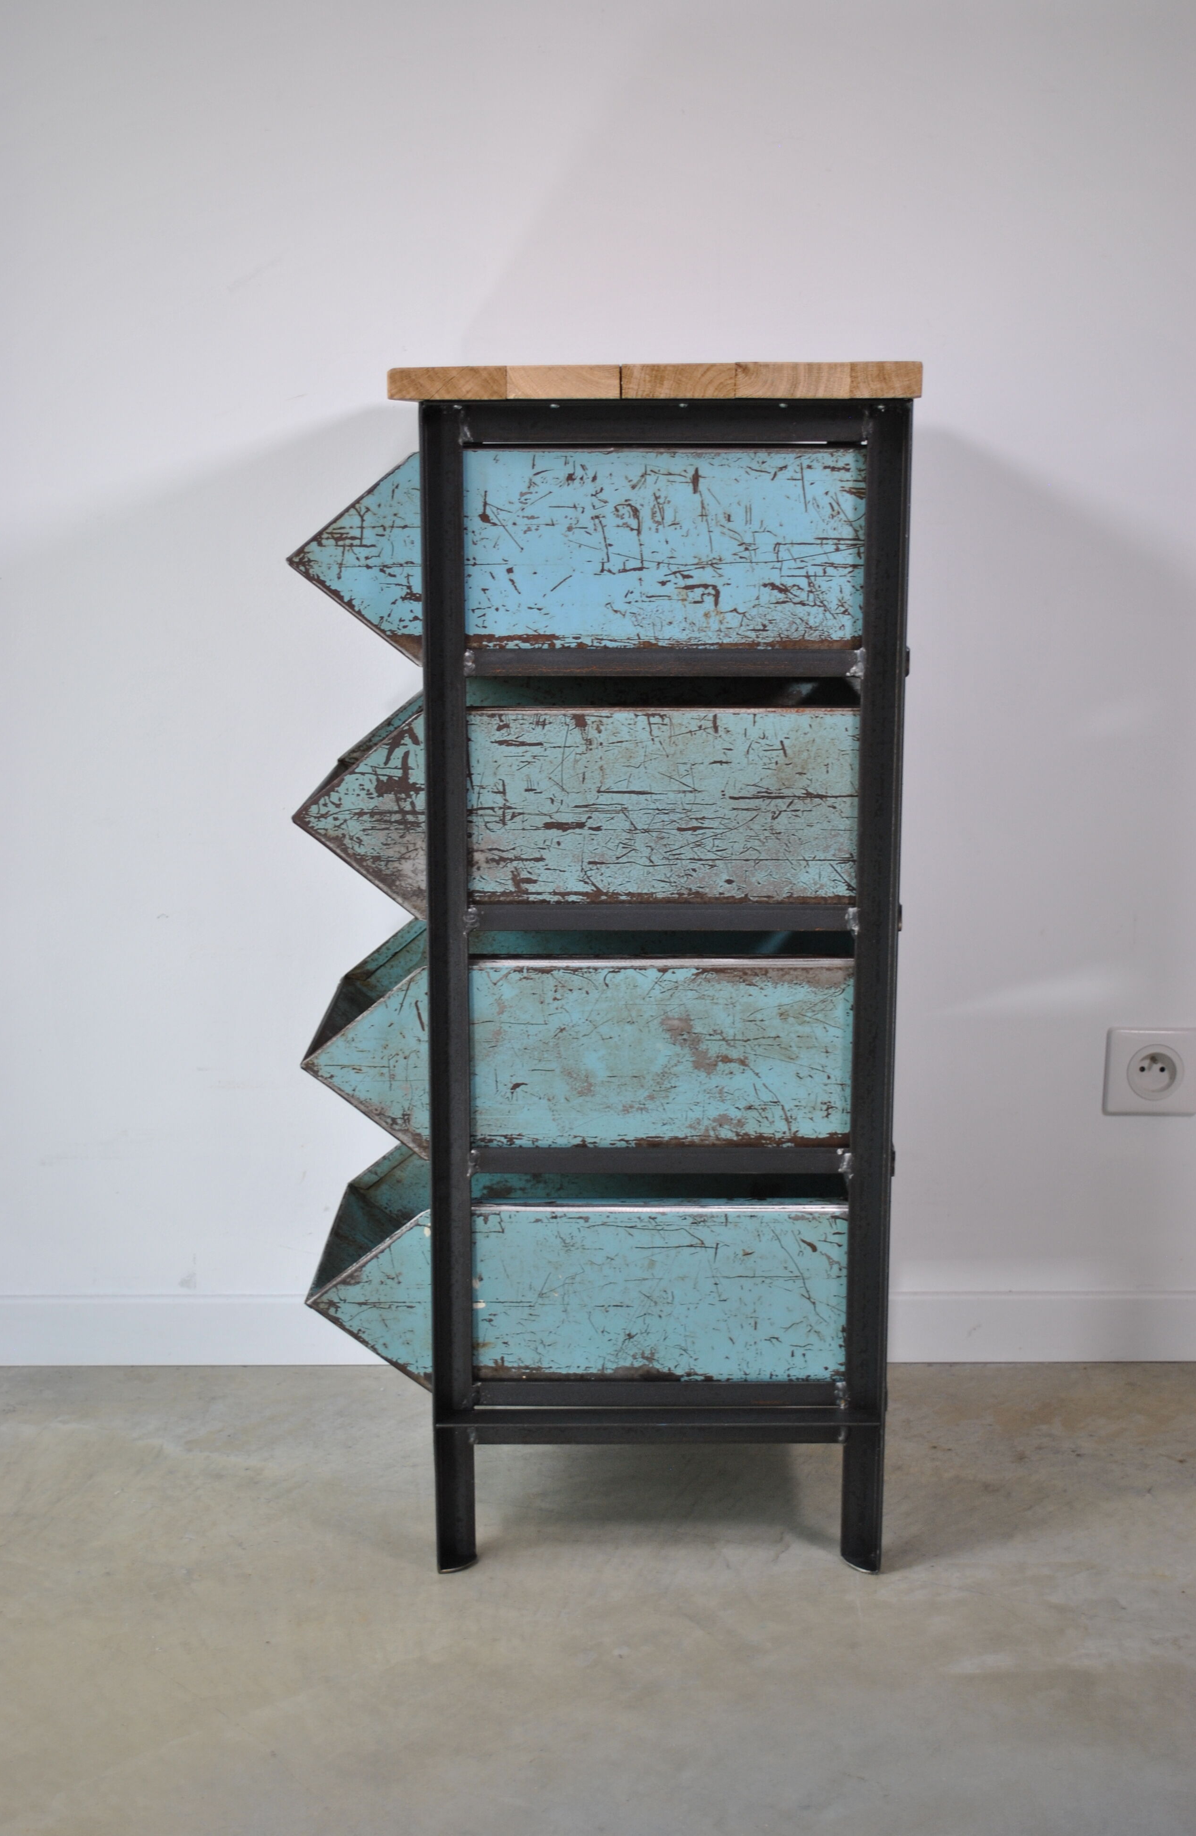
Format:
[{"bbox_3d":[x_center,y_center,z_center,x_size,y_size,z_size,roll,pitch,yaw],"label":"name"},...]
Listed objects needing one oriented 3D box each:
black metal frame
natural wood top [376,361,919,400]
[{"bbox_3d":[0.050,0.039,1.889,0.350,0.904,0.350,0,12,0],"label":"black metal frame"},{"bbox_3d":[0.041,-0.415,1.791,0.374,0.026,0.365,0,12,0],"label":"natural wood top"}]

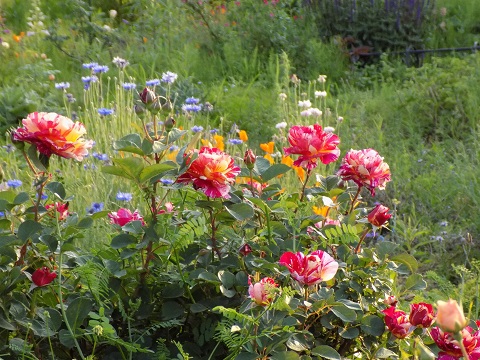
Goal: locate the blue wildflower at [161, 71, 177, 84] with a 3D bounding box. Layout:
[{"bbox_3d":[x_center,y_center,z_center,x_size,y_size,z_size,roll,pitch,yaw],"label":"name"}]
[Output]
[{"bbox_3d":[-0.147,-0.213,3.800,0.035,0.024,0.035,0,14,0],"label":"blue wildflower"}]

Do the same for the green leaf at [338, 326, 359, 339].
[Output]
[{"bbox_3d":[0.149,0.208,2.500,0.029,0.012,0.022,0,14,0],"label":"green leaf"}]

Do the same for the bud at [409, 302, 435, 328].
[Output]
[{"bbox_3d":[0.243,0.181,2.450,0.034,0.034,0.034,0,11,0],"label":"bud"}]

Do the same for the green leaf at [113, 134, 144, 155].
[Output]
[{"bbox_3d":[-0.158,-0.050,2.600,0.045,0.012,0.032,-12,45,-4],"label":"green leaf"}]

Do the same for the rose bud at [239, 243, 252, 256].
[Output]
[{"bbox_3d":[0.007,0.095,2.500,0.018,0.018,0.018,0,12,0],"label":"rose bud"}]

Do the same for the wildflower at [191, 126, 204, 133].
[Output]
[{"bbox_3d":[-0.104,-0.124,4.500,0.033,0.015,0.033,0,12,0],"label":"wildflower"}]

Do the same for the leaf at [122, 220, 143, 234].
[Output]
[{"bbox_3d":[-0.175,0.078,3.000,0.037,0.010,0.028,-16,41,-9],"label":"leaf"}]

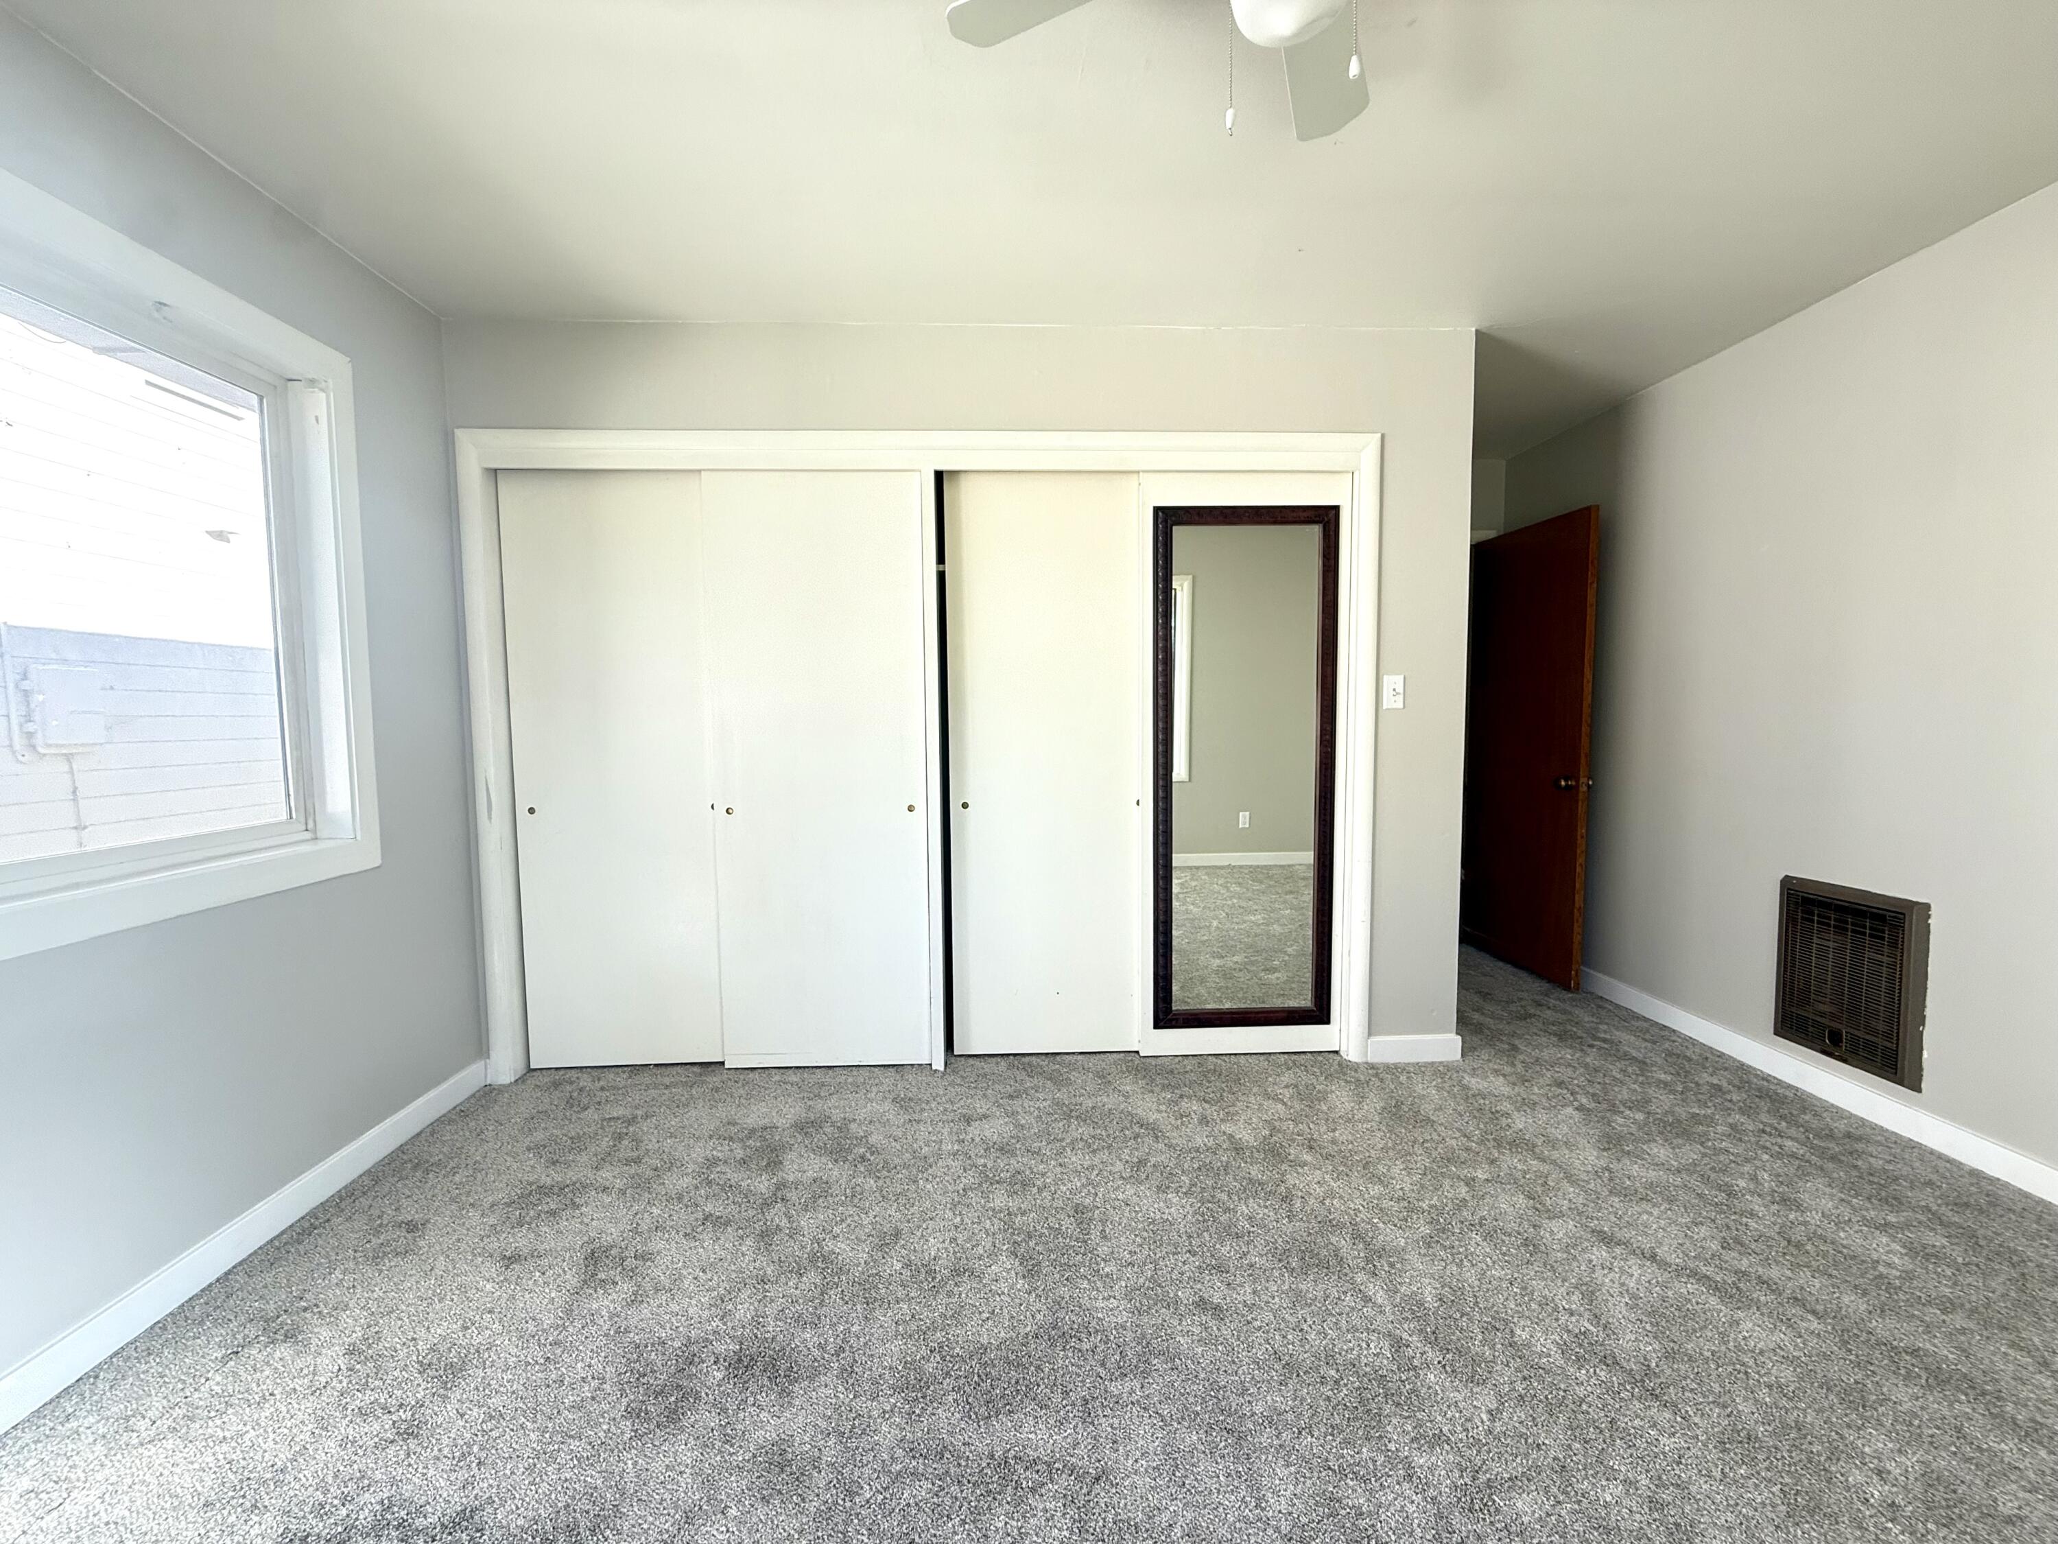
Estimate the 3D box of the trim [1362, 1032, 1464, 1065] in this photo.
[{"bbox_3d":[1.333,0.956,2.877,0.323,0.080,0.017,-1,4,-2],"label":"trim"}]

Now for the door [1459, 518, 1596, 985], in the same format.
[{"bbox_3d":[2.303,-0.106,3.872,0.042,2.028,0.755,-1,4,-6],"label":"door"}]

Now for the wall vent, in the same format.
[{"bbox_3d":[2.441,0.612,2.489,0.043,0.516,0.401,-1,4,-2],"label":"wall vent"}]

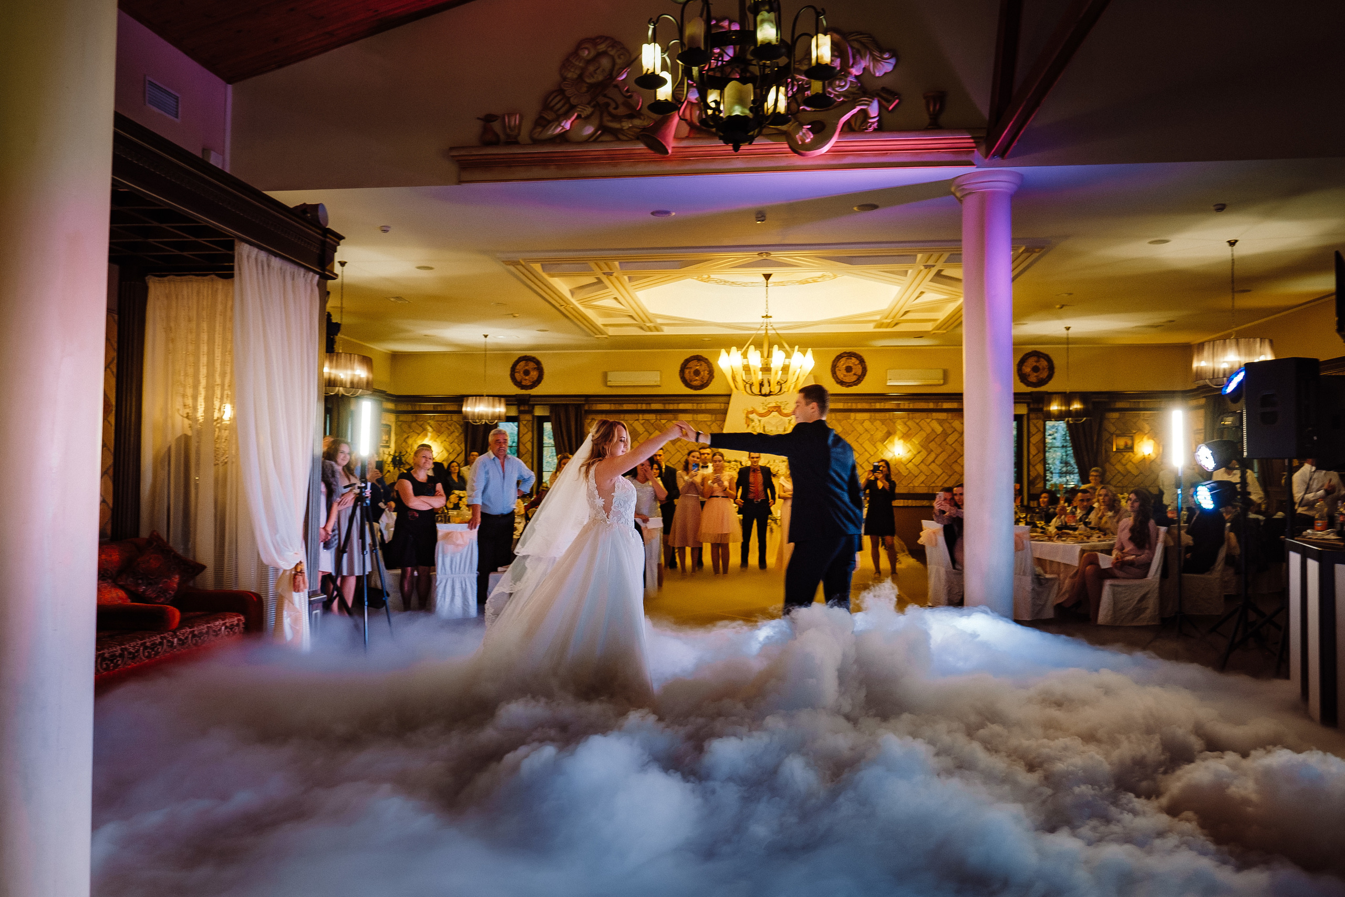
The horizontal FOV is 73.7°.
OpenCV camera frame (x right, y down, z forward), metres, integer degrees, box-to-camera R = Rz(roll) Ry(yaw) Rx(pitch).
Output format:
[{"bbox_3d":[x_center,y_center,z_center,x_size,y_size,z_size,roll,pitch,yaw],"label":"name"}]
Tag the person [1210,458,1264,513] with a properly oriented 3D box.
[{"bbox_3d":[7.370,0.897,11.700,0.400,1.770,0.540,2,-3,-44],"label":"person"}]

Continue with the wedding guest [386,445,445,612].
[{"bbox_3d":[-2.476,0.795,8.750,0.500,1.640,0.330,1,-2,-22],"label":"wedding guest"}]

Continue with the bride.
[{"bbox_3d":[-0.543,0.676,5.300,1.220,1.700,0.920,0,-2,7],"label":"bride"}]

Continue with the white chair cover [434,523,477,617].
[{"bbox_3d":[-2.037,1.153,8.559,0.420,0.894,0.500,1,-2,-9],"label":"white chair cover"}]

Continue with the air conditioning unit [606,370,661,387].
[{"bbox_3d":[-0.748,-1.334,17.044,1.050,0.290,0.220,0,-2,7],"label":"air conditioning unit"}]

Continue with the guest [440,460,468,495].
[{"bbox_3d":[-3.543,0.982,14.500,0.450,1.580,0.300,1,-2,-14],"label":"guest"}]

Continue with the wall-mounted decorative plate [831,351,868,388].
[{"bbox_3d":[3.298,-1.474,16.668,0.670,0.670,0.060,0,-2,7],"label":"wall-mounted decorative plate"}]

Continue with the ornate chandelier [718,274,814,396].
[{"bbox_3d":[1.270,-1.524,12.075,1.302,1.632,1.302,0,-2,7],"label":"ornate chandelier"}]

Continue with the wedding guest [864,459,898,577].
[{"bbox_3d":[2.802,0.933,12.073,0.500,1.570,0.400,0,-2,11],"label":"wedding guest"}]

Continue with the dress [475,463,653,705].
[{"bbox_3d":[-0.661,0.806,5.300,1.080,1.440,0.960,0,-2,7],"label":"dress"}]

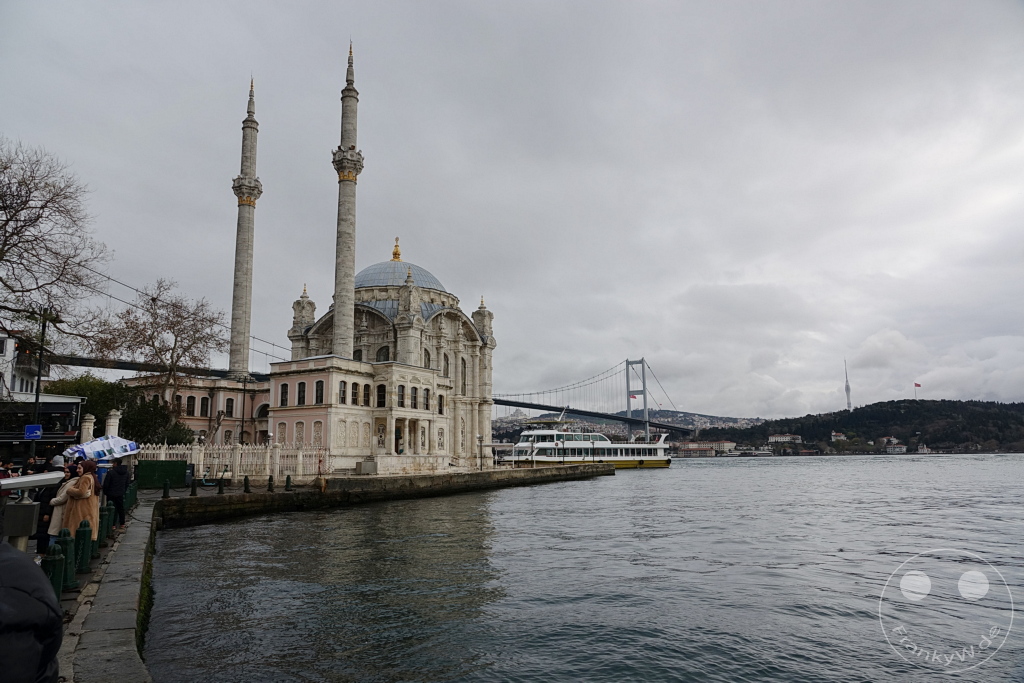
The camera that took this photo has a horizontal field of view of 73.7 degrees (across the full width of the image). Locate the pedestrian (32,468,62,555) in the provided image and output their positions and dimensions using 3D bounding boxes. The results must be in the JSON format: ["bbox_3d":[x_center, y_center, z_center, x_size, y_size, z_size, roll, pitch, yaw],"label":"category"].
[{"bbox_3d":[-8.208,2.953,12.045,0.420,1.720,0.520,5,-11,-31],"label":"pedestrian"}]

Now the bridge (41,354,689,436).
[{"bbox_3d":[-69.435,39.445,698.533,36.000,165.000,1560.000,-7,-11,31],"label":"bridge"}]

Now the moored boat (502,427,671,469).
[{"bbox_3d":[15.154,23.086,149.140,39.000,9.700,9.000,3,-11,-24],"label":"moored boat"}]

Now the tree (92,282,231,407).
[{"bbox_3d":[-24.963,2.712,48.093,9.600,15.000,9.000,-1,-10,0],"label":"tree"}]

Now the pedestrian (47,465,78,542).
[{"bbox_3d":[-7.609,2.917,11.593,0.420,1.620,0.520,6,-12,-36],"label":"pedestrian"}]

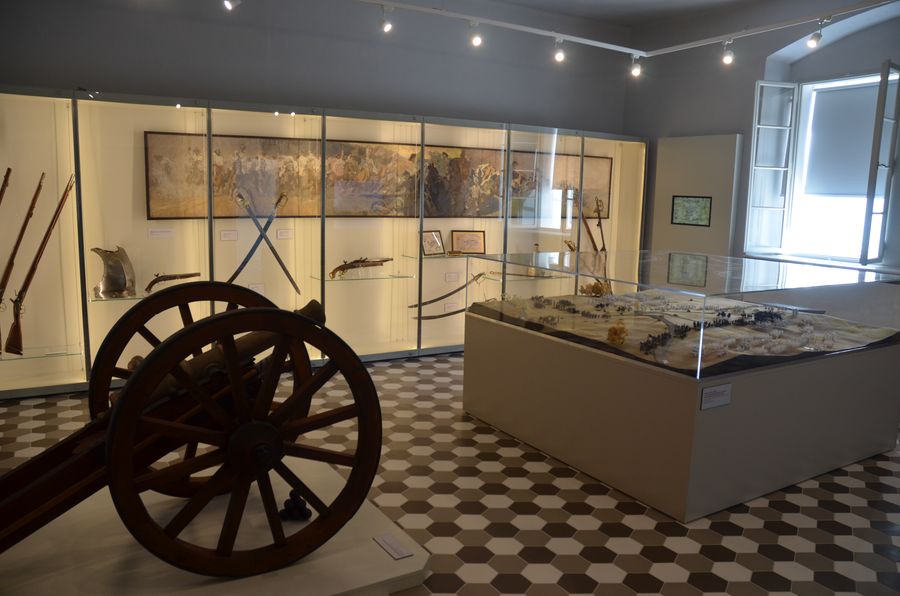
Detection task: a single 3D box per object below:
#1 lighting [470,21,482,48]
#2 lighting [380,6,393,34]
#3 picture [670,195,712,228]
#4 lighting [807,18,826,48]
[{"bbox_3d":[0.223,-2.226,5.670,0.075,0.195,0.105,-1,9,-16],"label":"lighting"},{"bbox_3d":[-0.498,-2.193,5.286,0.075,0.195,0.105,-6,11,-40],"label":"lighting"},{"bbox_3d":[2.759,-0.997,7.698,0.025,0.340,0.519,-5,10,-35],"label":"picture"},{"bbox_3d":[2.881,-2.079,5.294,0.085,0.200,0.120,8,11,38],"label":"lighting"}]

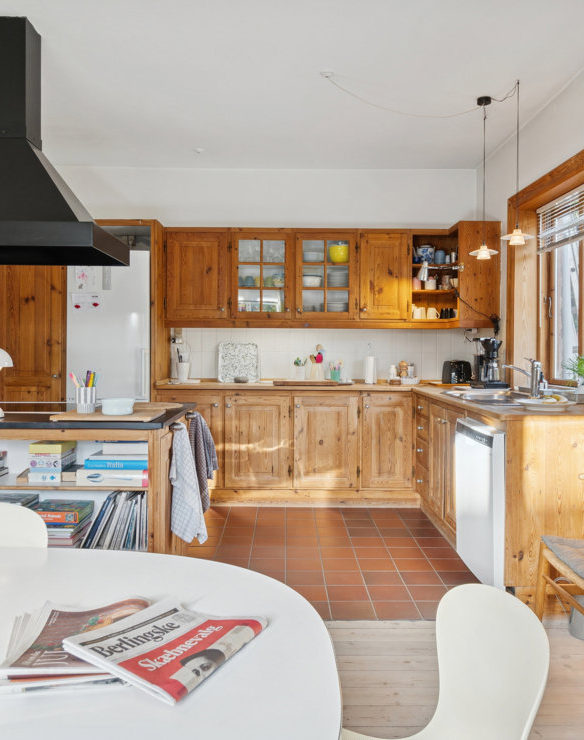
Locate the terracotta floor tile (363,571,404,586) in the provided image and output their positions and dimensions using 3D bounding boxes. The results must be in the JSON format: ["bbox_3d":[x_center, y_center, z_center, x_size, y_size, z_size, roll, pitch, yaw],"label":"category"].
[{"bbox_3d":[0.481,1.106,3.090,0.199,0.015,0.192,0,2,0],"label":"terracotta floor tile"}]

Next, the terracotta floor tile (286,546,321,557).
[{"bbox_3d":[0.067,1.078,3.425,0.196,0.014,0.194,0,2,0],"label":"terracotta floor tile"}]

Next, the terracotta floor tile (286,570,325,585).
[{"bbox_3d":[0.070,1.094,3.054,0.196,0.014,0.194,0,2,0],"label":"terracotta floor tile"}]

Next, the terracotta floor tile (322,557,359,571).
[{"bbox_3d":[0.267,1.083,3.256,0.198,0.012,0.190,0,3,-1],"label":"terracotta floor tile"}]

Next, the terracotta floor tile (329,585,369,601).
[{"bbox_3d":[0.277,1.112,2.895,0.199,0.015,0.192,0,2,0],"label":"terracotta floor tile"}]

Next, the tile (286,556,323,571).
[{"bbox_3d":[0.068,1.086,3.239,0.196,0.014,0.194,0,2,0],"label":"tile"}]

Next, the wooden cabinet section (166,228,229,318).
[{"bbox_3d":[-0.746,-0.745,4.740,0.485,0.690,0.320,0,2,0],"label":"wooden cabinet section"}]

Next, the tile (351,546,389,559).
[{"bbox_3d":[0.470,1.078,3.425,0.196,0.014,0.194,0,2,0],"label":"tile"}]

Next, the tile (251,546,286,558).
[{"bbox_3d":[-0.142,1.074,3.441,0.198,0.012,0.190,0,3,-1],"label":"tile"}]

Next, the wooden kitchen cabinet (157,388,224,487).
[{"bbox_3d":[-0.768,0.511,4.666,0.510,0.735,0.550,0,2,0],"label":"wooden kitchen cabinet"}]

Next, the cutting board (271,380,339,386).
[{"bbox_3d":[0.112,0.108,4.746,0.518,0.032,0.250,0,2,0],"label":"cutting board"}]

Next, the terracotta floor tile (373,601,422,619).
[{"bbox_3d":[0.484,1.119,2.702,0.199,0.015,0.192,0,2,0],"label":"terracotta floor tile"}]

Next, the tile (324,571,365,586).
[{"bbox_3d":[0.271,1.091,3.074,0.198,0.012,0.190,0,3,-1],"label":"tile"}]

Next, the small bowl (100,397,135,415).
[{"bbox_3d":[-0.732,0.154,2.470,0.140,0.067,0.140,0,3,-1],"label":"small bowl"}]

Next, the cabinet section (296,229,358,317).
[{"bbox_3d":[0.269,-0.750,4.740,0.480,0.685,0.320,0,2,0],"label":"cabinet section"}]

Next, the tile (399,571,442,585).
[{"bbox_3d":[0.686,1.108,3.092,0.199,0.015,0.192,0,2,0],"label":"tile"}]

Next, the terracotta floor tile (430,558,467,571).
[{"bbox_3d":[0.890,1.102,3.287,0.199,0.015,0.192,0,2,0],"label":"terracotta floor tile"}]

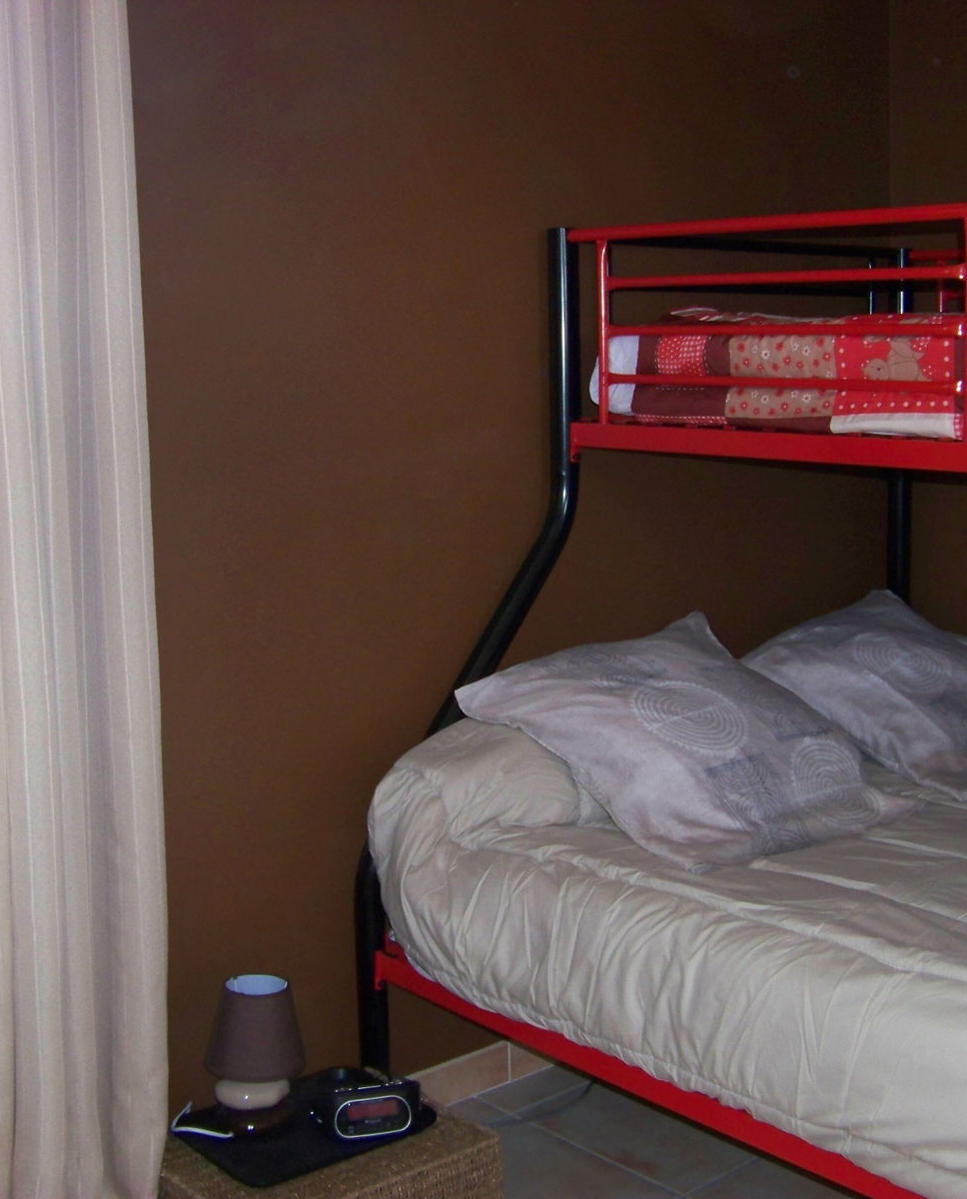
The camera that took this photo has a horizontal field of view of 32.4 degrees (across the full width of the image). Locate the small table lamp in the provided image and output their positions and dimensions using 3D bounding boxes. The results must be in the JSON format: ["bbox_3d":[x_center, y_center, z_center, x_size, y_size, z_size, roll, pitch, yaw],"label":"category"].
[{"bbox_3d":[-0.327,0.652,2.383,0.144,0.211,0.144,-1,9,0],"label":"small table lamp"}]

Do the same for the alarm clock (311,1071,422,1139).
[{"bbox_3d":[-0.169,0.716,2.393,0.140,0.074,0.080,-3,10,-15],"label":"alarm clock"}]

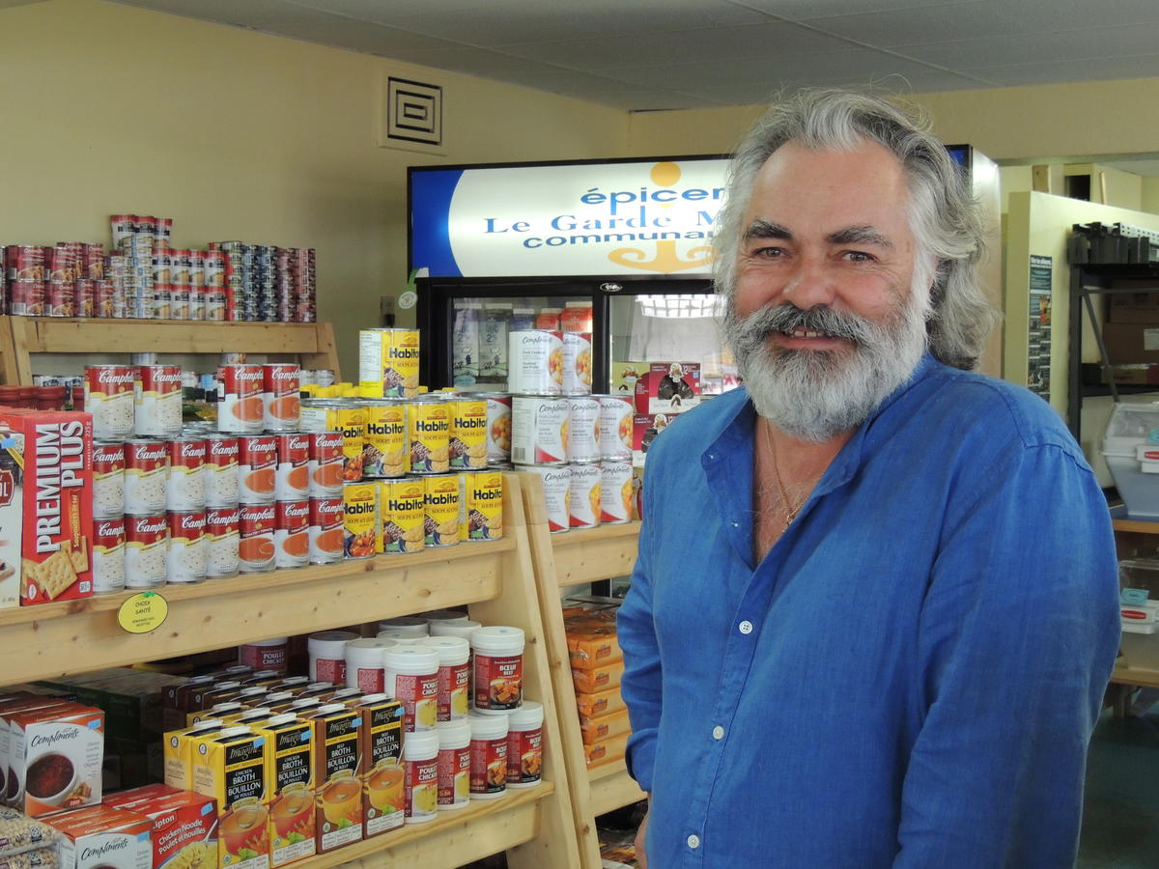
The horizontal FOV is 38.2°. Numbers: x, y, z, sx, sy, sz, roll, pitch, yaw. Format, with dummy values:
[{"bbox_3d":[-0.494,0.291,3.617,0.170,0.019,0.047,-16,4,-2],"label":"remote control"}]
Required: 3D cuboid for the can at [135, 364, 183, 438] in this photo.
[{"bbox_3d":[-0.606,-0.048,2.413,0.066,0.102,0.066,0,3,0],"label":"can"}]

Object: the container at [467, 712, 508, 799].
[{"bbox_3d":[-0.161,0.532,2.794,0.087,0.132,0.087,0,3,0],"label":"container"}]

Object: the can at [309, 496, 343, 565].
[{"bbox_3d":[-0.393,0.144,2.560,0.067,0.102,0.067,0,3,0],"label":"can"}]

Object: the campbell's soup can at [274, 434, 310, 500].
[{"bbox_3d":[-0.443,0.047,2.537,0.066,0.102,0.066,0,3,0],"label":"campbell's soup can"}]

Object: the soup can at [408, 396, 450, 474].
[{"bbox_3d":[-0.270,0.003,2.828,0.102,0.119,0.102,0,3,0],"label":"soup can"}]

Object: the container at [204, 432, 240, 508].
[{"bbox_3d":[-0.528,0.053,2.431,0.066,0.102,0.066,2,4,38],"label":"container"}]

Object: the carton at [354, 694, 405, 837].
[{"bbox_3d":[-0.324,0.513,2.595,0.061,0.202,0.092,2,4,36],"label":"carton"}]

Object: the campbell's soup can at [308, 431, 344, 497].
[{"bbox_3d":[-0.395,0.043,2.564,0.067,0.102,0.067,0,3,0],"label":"campbell's soup can"}]

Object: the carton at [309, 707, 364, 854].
[{"bbox_3d":[-0.380,0.516,2.523,0.061,0.202,0.092,3,4,40],"label":"carton"}]

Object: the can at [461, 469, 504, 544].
[{"bbox_3d":[-0.186,0.122,2.927,0.103,0.119,0.103,0,3,0],"label":"can"}]

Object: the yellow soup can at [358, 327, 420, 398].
[{"bbox_3d":[-0.325,-0.120,2.870,0.102,0.119,0.102,0,3,0],"label":"yellow soup can"}]

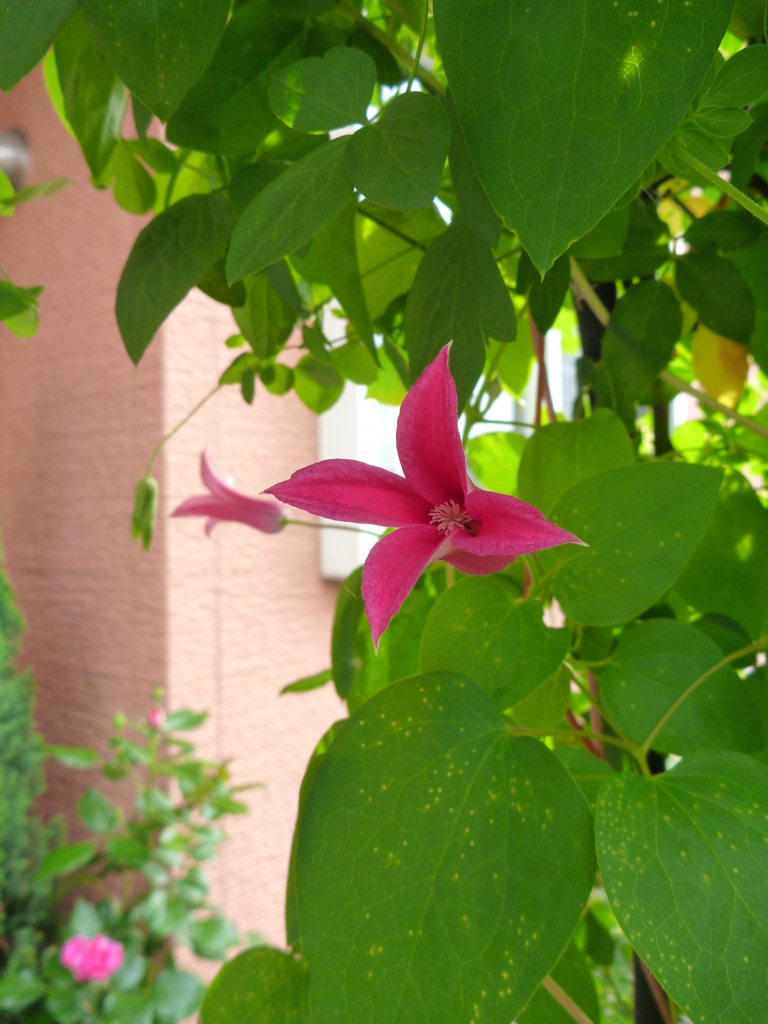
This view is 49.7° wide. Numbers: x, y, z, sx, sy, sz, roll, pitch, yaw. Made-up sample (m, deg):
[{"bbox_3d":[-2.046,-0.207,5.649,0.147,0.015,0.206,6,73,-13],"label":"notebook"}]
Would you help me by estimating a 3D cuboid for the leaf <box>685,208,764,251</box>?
[{"bbox_3d":[0.193,-0.160,0.470,0.046,0.026,0.025,-1,0,12],"label":"leaf"}]

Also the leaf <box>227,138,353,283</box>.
[{"bbox_3d":[-0.037,-0.120,0.330,0.038,0.072,0.025,38,0,1],"label":"leaf"}]

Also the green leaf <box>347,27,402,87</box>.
[{"bbox_3d":[-0.007,-0.231,0.420,0.034,0.033,0.025,-1,0,0],"label":"green leaf"}]

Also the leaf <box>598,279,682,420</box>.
[{"bbox_3d":[0.145,-0.092,0.470,0.048,0.081,0.025,-1,0,9],"label":"leaf"}]

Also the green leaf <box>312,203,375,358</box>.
[{"bbox_3d":[-0.019,-0.111,0.390,0.030,0.076,0.025,-1,0,18],"label":"green leaf"}]

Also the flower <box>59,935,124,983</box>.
[{"bbox_3d":[-0.334,0.512,0.950,0.073,0.055,0.060,-1,0,-9],"label":"flower"}]

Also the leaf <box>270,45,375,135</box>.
[{"bbox_3d":[-0.025,-0.173,0.340,0.044,0.036,0.022,-1,0,0],"label":"leaf"}]

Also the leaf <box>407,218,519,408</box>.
[{"bbox_3d":[0.035,-0.090,0.380,0.051,0.087,0.028,-1,0,0],"label":"leaf"}]

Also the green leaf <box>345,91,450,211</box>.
[{"bbox_3d":[0.005,-0.144,0.330,0.042,0.048,0.022,-1,0,0],"label":"green leaf"}]

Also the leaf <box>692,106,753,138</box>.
[{"bbox_3d":[0.123,-0.142,0.300,0.022,0.012,0.012,-1,0,12],"label":"leaf"}]

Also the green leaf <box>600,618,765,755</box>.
[{"bbox_3d":[0.130,0.077,0.360,0.071,0.061,0.030,-1,0,12],"label":"green leaf"}]

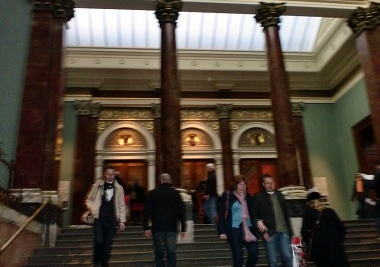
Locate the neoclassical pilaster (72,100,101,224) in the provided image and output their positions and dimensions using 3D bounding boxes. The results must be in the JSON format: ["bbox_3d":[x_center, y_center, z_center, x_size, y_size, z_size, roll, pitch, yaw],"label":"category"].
[{"bbox_3d":[-4.101,1.372,14.801,1.042,5.524,0.675,0,-18,-6],"label":"neoclassical pilaster"}]

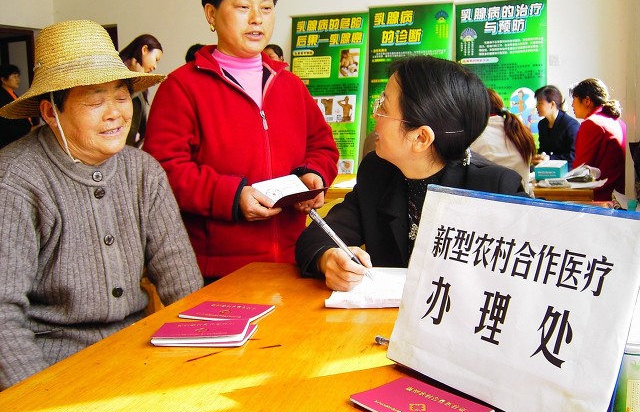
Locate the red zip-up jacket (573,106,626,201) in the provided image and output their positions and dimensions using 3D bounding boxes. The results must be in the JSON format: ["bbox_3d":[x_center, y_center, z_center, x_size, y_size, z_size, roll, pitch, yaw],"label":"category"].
[{"bbox_3d":[1.507,-0.247,3.588,0.380,0.600,0.470,0,6,18],"label":"red zip-up jacket"}]

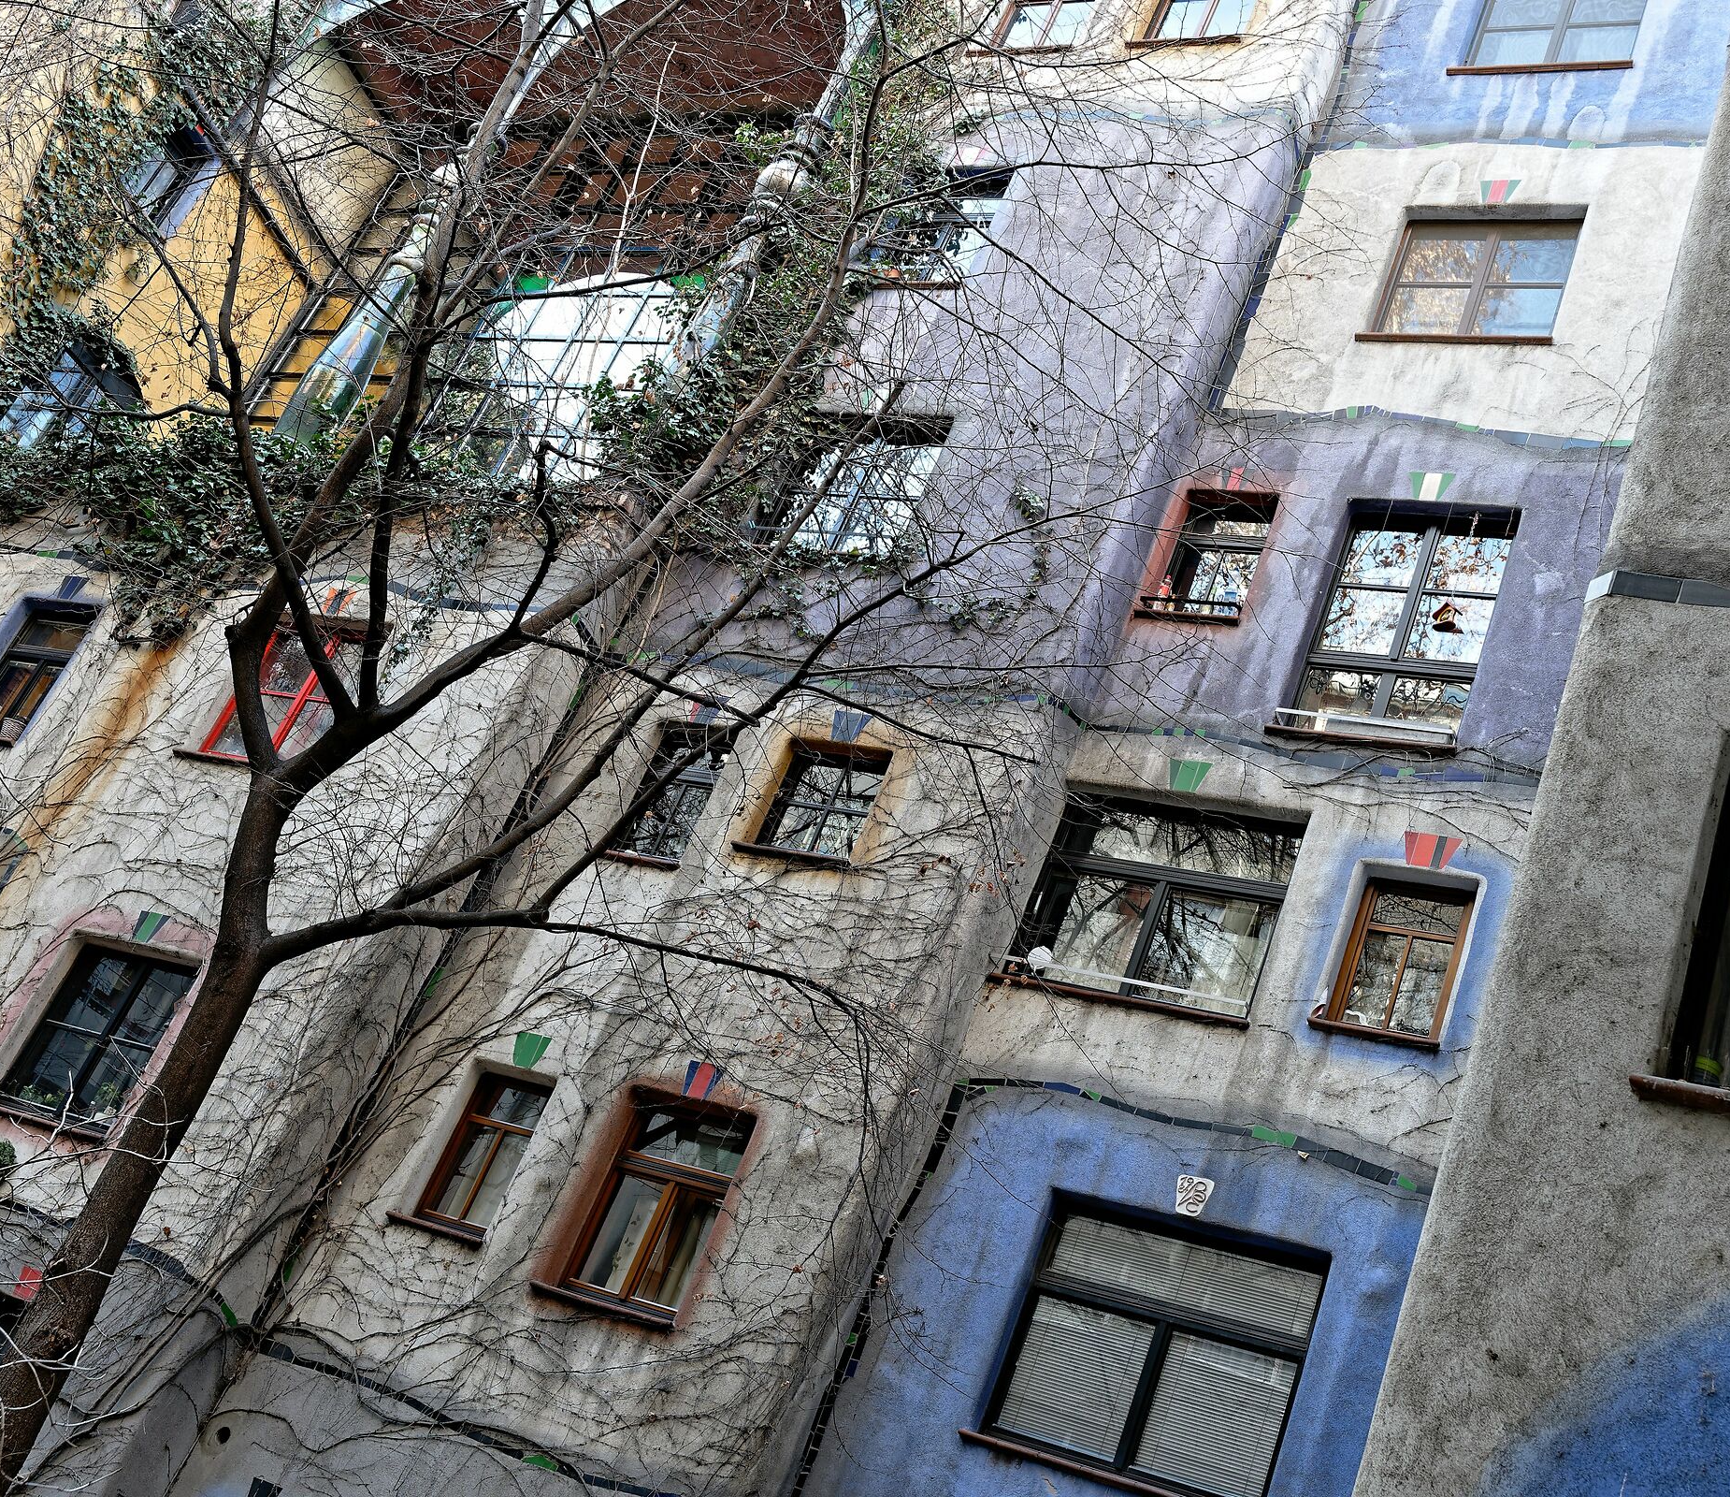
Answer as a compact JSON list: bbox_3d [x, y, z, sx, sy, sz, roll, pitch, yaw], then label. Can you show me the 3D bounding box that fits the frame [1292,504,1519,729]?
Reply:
[{"bbox_3d":[3.826,-0.776,14.982,1.255,2.033,0.120,7,-30,29],"label":"frame"}]

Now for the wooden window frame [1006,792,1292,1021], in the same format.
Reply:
[{"bbox_3d":[2.024,1.128,14.443,1.798,1.586,0.120,7,-30,29],"label":"wooden window frame"}]

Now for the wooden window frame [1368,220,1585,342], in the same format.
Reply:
[{"bbox_3d":[4.809,-3.547,16.538,1.422,1.408,0.120,7,-30,29],"label":"wooden window frame"}]

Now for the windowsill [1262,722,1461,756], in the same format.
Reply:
[{"bbox_3d":[3.378,0.010,14.388,1.317,0.060,0.250,7,-30,29],"label":"windowsill"}]

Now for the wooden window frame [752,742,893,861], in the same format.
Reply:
[{"bbox_3d":[-0.228,0.495,15.122,0.825,0.908,0.120,7,-30,29],"label":"wooden window frame"}]

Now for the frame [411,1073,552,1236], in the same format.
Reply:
[{"bbox_3d":[-2.509,2.826,14.497,0.713,1.184,0.120,7,-30,29],"label":"frame"}]

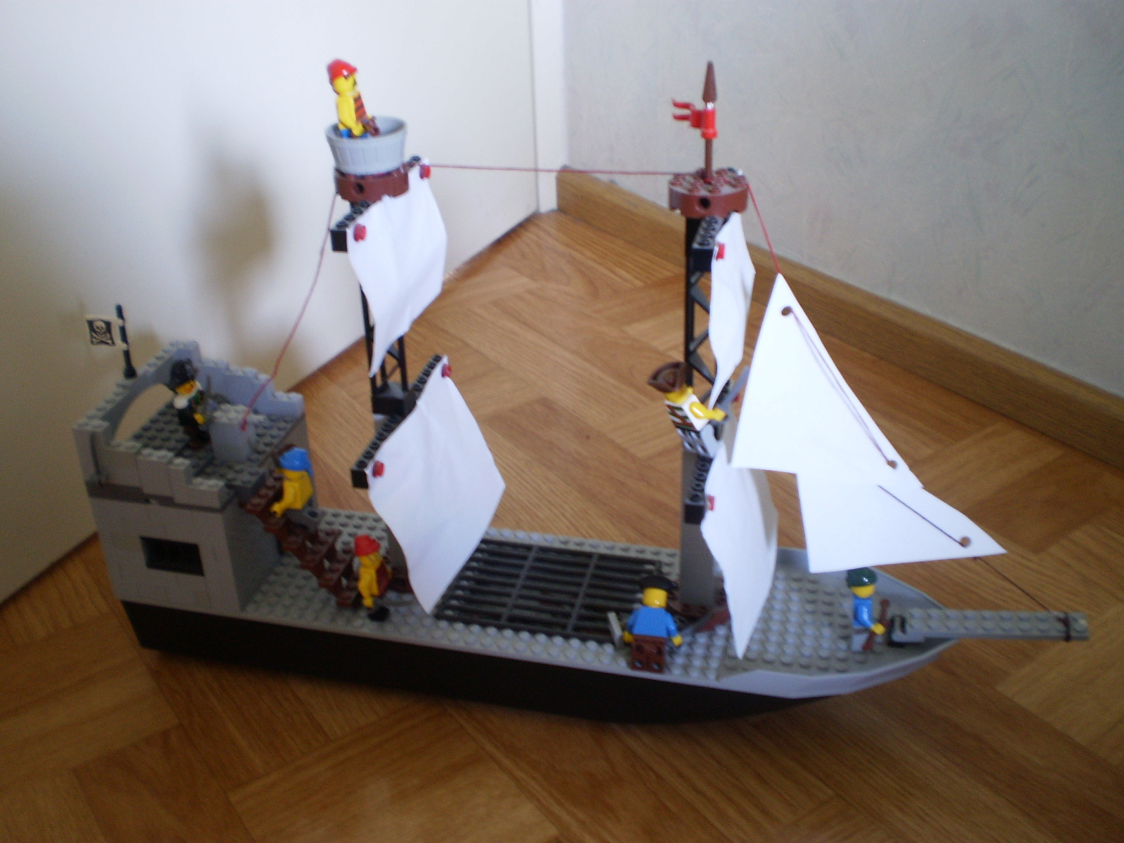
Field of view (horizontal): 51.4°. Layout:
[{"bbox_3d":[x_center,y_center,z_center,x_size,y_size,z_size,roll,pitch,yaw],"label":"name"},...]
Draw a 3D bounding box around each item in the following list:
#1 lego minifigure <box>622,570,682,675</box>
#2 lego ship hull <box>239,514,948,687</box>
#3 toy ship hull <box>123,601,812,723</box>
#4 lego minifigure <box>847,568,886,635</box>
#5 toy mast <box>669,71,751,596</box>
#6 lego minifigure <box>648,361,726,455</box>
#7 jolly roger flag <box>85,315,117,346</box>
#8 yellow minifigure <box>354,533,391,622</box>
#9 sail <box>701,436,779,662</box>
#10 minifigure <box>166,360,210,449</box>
[{"bbox_3d":[0.040,0.090,0.517,0.026,0.044,0.016,6,29,13],"label":"lego minifigure"},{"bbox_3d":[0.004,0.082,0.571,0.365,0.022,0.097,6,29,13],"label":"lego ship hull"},{"bbox_3d":[-0.022,0.103,0.590,0.383,0.041,0.096,6,29,13],"label":"toy ship hull"},{"bbox_3d":[0.139,0.083,0.529,0.017,0.042,0.025,6,29,13],"label":"lego minifigure"},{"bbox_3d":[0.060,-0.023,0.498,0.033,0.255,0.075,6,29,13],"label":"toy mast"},{"bbox_3d":[0.053,-0.006,0.494,0.018,0.044,0.025,-41,25,-22],"label":"lego minifigure"},{"bbox_3d":[-0.216,-0.042,0.554,0.019,0.017,0.003,6,29,13],"label":"jolly roger flag"},{"bbox_3d":[-0.089,0.073,0.554,0.016,0.043,0.025,12,31,23],"label":"yellow minifigure"},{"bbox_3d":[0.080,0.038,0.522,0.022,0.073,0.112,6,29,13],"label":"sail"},{"bbox_3d":[-0.181,-0.008,0.570,0.017,0.045,0.025,6,29,13],"label":"minifigure"}]

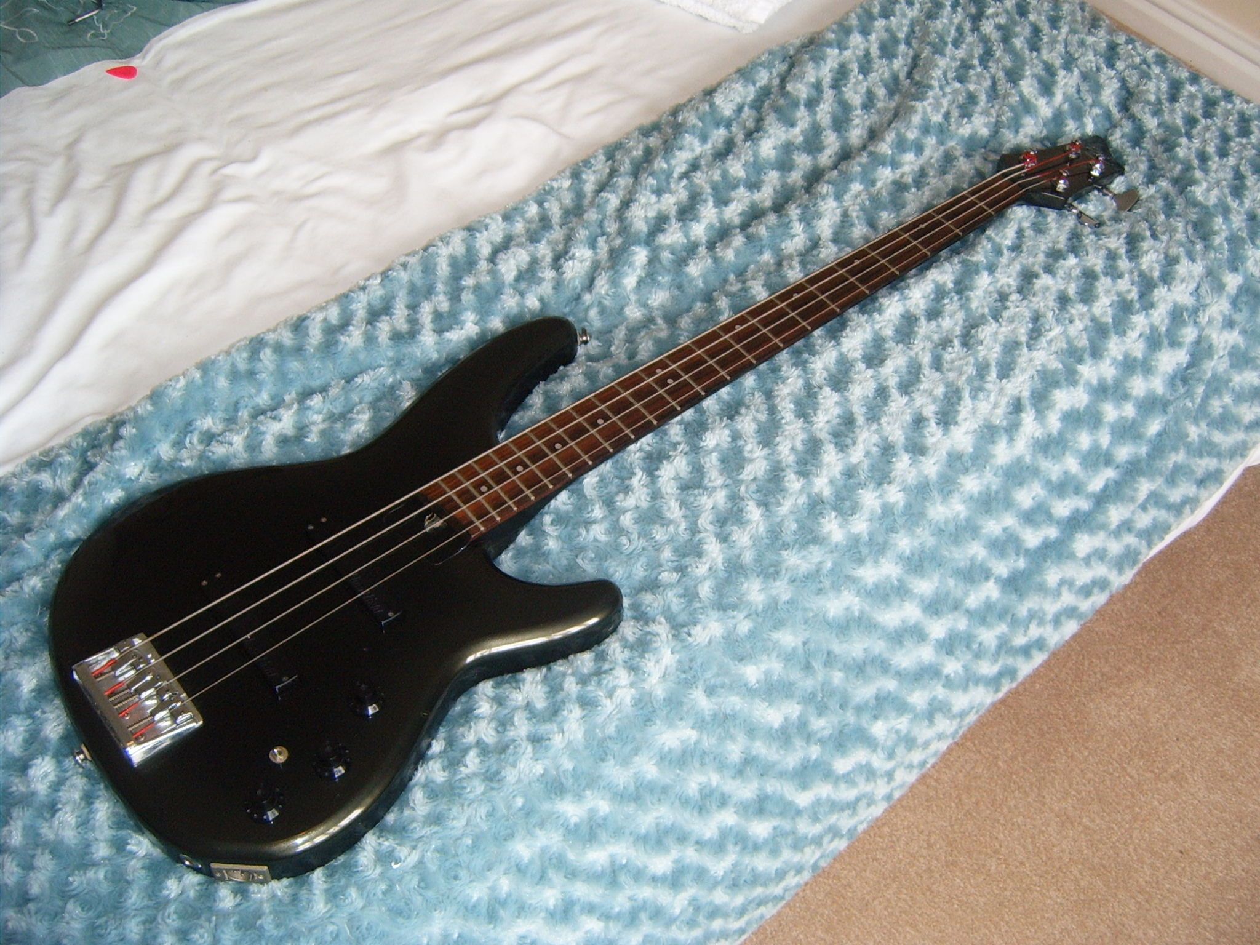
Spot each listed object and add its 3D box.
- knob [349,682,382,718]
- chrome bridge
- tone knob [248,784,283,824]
[{"bbox_3d":[-0.172,0.146,0.897,0.022,0.015,0.022,2,51,-3],"label":"knob"},{"bbox_3d":[-0.318,0.142,0.888,0.049,0.015,0.084,-31,60,-26],"label":"chrome bridge"},{"bbox_3d":[-0.225,0.202,0.849,0.023,0.015,0.023,2,51,-3],"label":"tone knob"}]

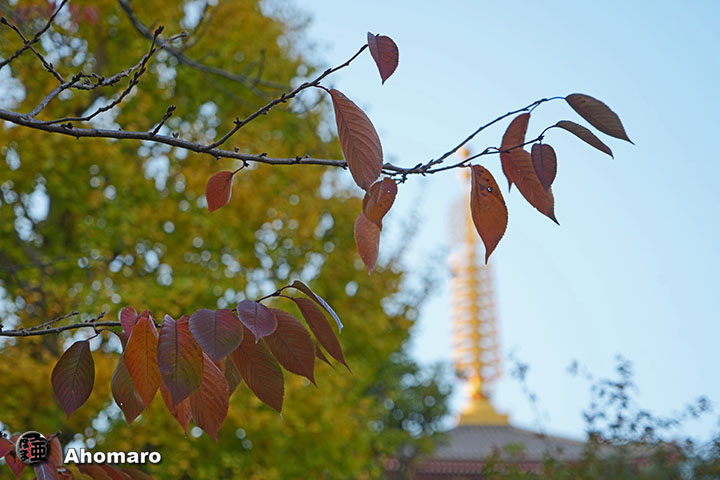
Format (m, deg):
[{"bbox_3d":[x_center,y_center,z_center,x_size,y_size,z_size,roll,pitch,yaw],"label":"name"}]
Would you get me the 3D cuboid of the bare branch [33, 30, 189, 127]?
[{"bbox_3d":[-0.246,-0.160,1.930,0.150,0.097,0.070,-2,-17,0],"label":"bare branch"}]

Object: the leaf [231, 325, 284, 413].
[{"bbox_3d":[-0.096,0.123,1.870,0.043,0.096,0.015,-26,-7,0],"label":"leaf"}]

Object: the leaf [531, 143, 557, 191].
[{"bbox_3d":[0.197,-0.078,2.100,0.028,0.056,0.016,-11,-28,6],"label":"leaf"}]

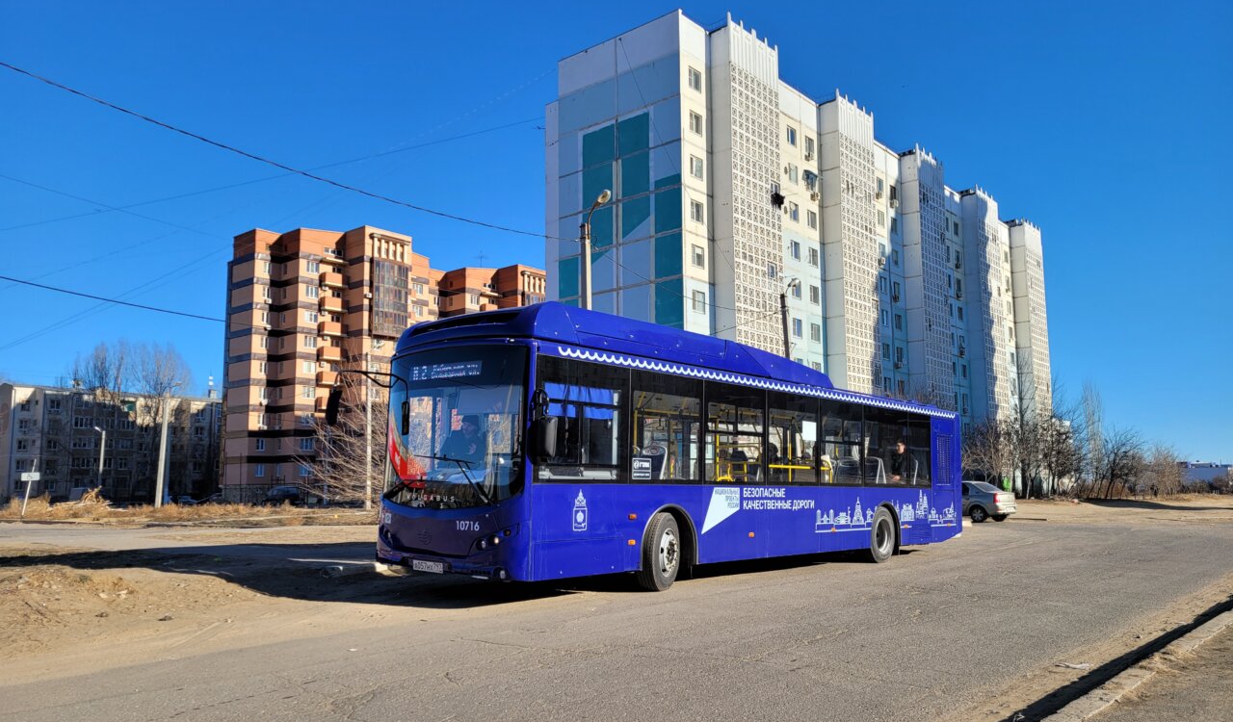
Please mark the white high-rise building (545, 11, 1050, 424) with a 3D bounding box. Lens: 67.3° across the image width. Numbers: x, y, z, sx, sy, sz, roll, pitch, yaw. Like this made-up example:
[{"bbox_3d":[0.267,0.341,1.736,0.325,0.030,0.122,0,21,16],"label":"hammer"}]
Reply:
[{"bbox_3d":[23.848,-2.818,87.021,13.550,31.400,73.500,-7,-11,40],"label":"white high-rise building"}]

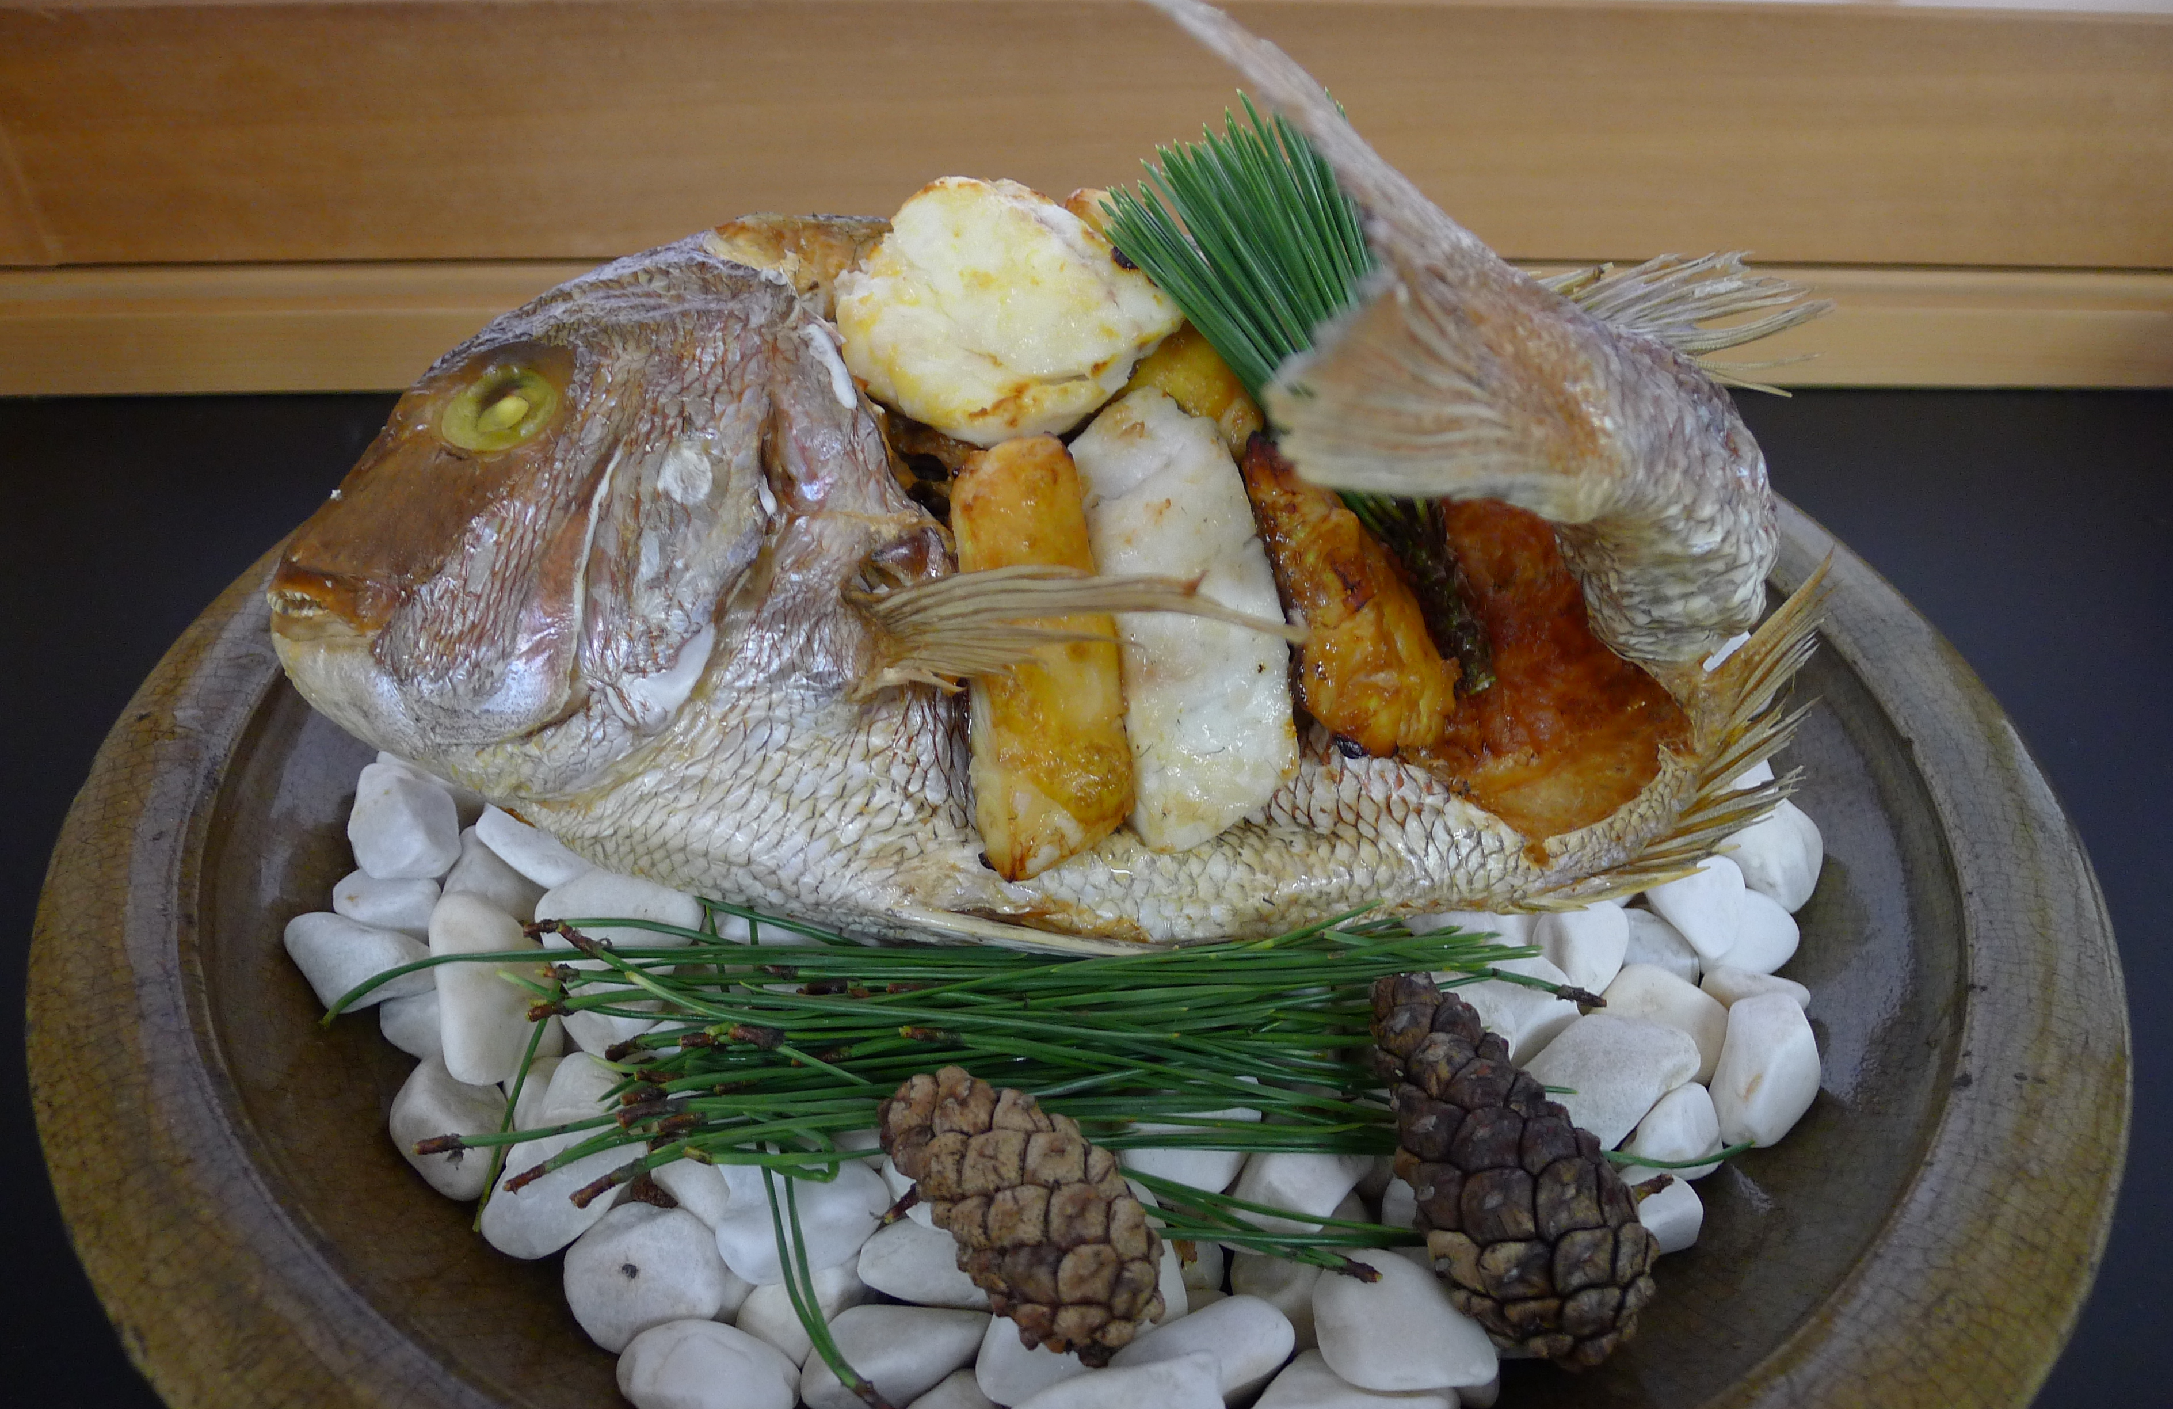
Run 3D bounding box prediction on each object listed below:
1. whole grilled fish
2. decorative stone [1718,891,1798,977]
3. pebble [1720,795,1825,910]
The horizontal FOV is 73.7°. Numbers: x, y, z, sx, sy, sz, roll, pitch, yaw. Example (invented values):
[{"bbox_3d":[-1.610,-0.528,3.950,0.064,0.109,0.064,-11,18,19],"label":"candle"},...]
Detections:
[{"bbox_3d":[-0.004,-0.037,0.229,0.261,0.144,0.092,2,40,0],"label":"whole grilled fish"},{"bbox_3d":[0.134,0.046,0.294,0.020,0.015,0.022,16,42,17],"label":"decorative stone"},{"bbox_3d":[0.134,0.030,0.288,0.021,0.023,0.025,16,42,17],"label":"pebble"}]

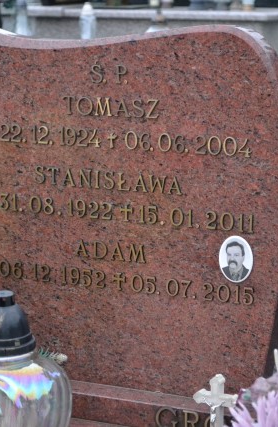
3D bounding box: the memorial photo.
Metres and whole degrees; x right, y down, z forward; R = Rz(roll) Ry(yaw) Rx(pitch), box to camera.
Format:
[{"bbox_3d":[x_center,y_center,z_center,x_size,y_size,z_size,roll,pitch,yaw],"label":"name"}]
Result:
[{"bbox_3d":[0.169,0.080,2.230,0.063,0.084,0.009,5,12,23],"label":"memorial photo"}]

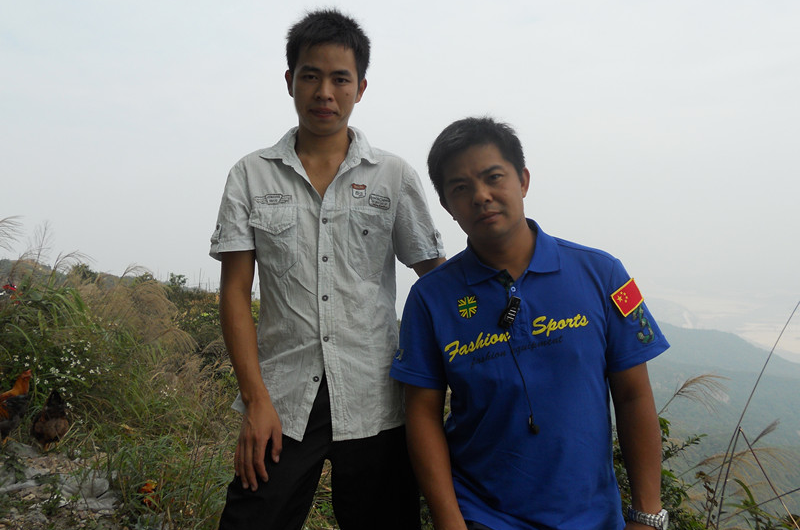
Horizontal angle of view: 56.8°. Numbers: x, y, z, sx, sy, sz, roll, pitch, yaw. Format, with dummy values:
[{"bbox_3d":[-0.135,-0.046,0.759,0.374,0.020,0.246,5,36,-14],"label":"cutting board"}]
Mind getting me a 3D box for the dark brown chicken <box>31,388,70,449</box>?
[{"bbox_3d":[-1.985,0.865,4.200,0.210,0.350,0.380,-1,3,-29],"label":"dark brown chicken"}]

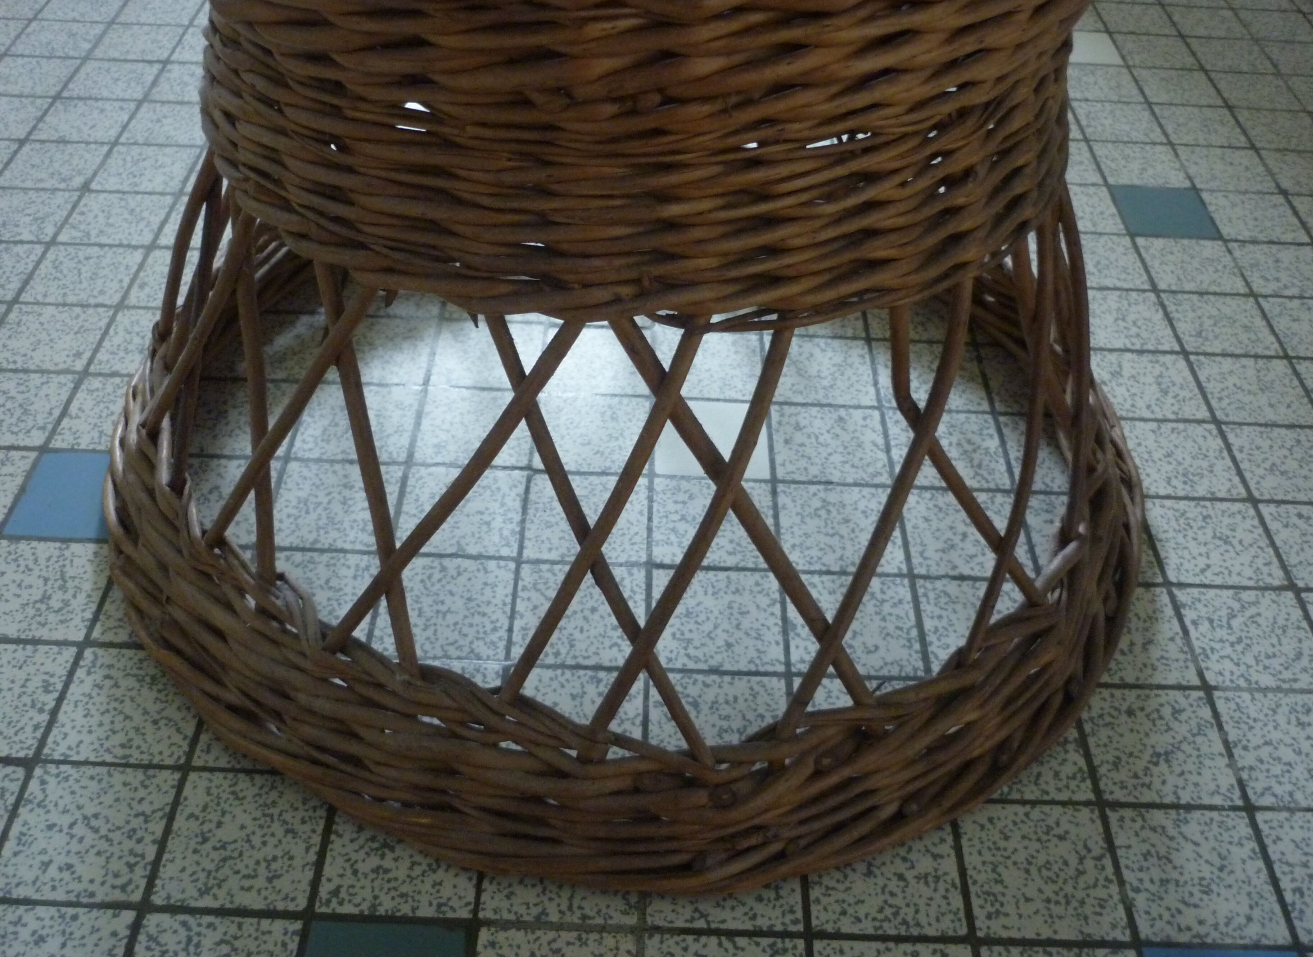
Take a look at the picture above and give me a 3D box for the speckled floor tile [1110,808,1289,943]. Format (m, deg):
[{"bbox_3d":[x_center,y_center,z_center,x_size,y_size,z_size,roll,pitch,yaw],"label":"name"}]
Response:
[{"bbox_3d":[0.181,0.135,0.424,0.050,0.007,0.049,2,44,-1],"label":"speckled floor tile"}]

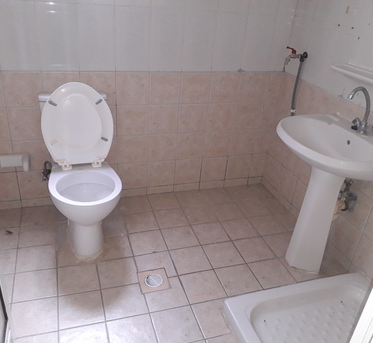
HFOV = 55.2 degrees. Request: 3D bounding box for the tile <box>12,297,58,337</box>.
[{"bbox_3d":[-0.670,0.650,1.571,0.198,0.010,0.198,-5,30,-18],"label":"tile"}]

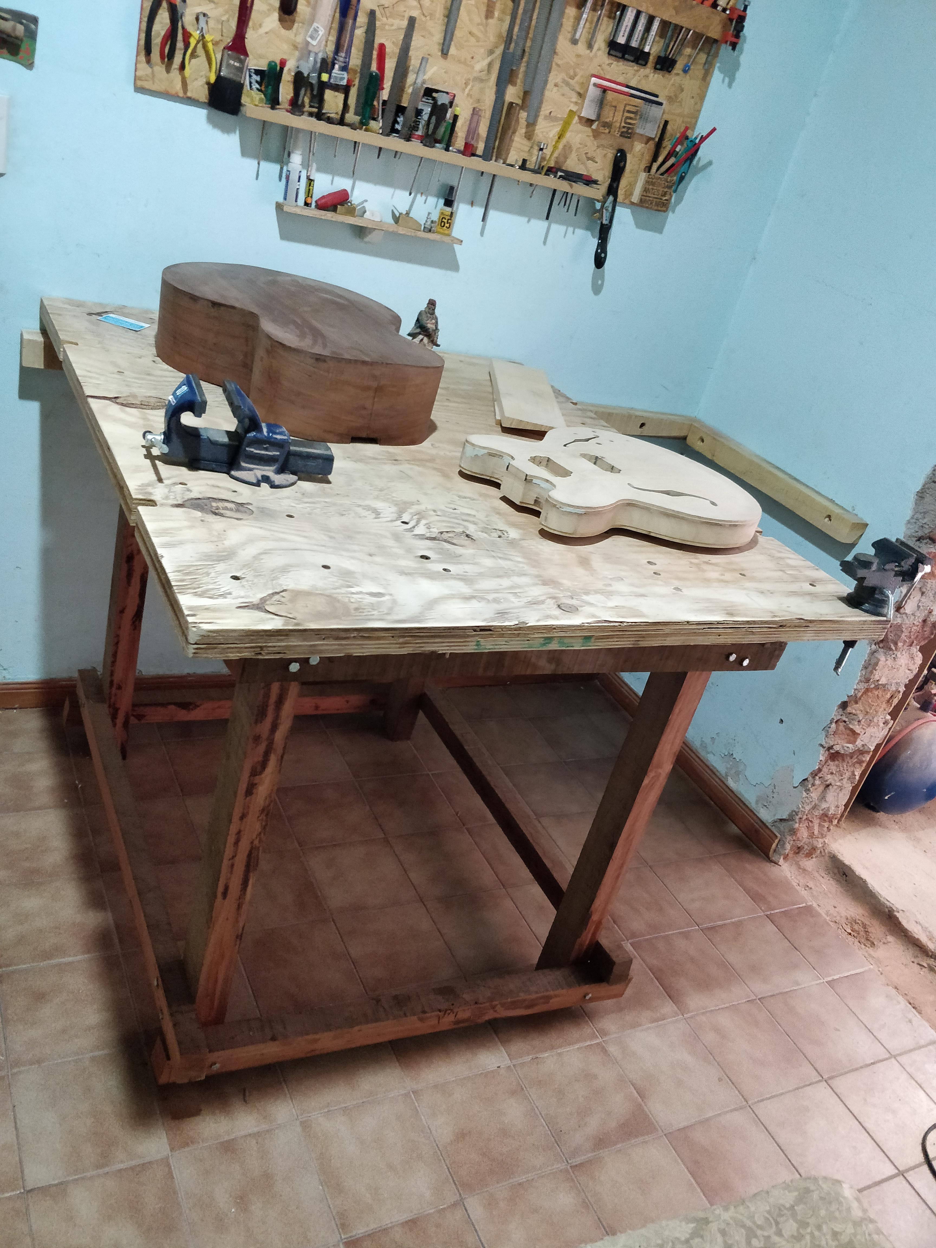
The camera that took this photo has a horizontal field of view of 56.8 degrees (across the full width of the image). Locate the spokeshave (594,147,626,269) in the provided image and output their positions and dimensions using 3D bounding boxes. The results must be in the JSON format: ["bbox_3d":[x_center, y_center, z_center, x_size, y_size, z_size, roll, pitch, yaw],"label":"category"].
[{"bbox_3d":[0.329,-0.957,2.003,0.055,0.252,0.045,-10,39,-24],"label":"spokeshave"}]

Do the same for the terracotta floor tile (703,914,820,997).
[{"bbox_3d":[0.713,0.806,2.107,0.203,0.010,0.193,-2,35,-29],"label":"terracotta floor tile"}]

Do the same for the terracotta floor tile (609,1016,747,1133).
[{"bbox_3d":[0.424,0.926,1.783,0.203,0.010,0.193,-2,35,-29],"label":"terracotta floor tile"}]

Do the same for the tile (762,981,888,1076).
[{"bbox_3d":[0.794,0.904,1.934,0.198,0.010,0.198,-3,36,-29],"label":"tile"}]

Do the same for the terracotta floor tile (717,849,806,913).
[{"bbox_3d":[0.714,0.627,2.110,0.150,0.010,0.194,-1,31,-30],"label":"terracotta floor tile"}]

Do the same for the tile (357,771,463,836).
[{"bbox_3d":[-0.150,0.461,2.199,0.198,0.010,0.198,-3,36,-29],"label":"tile"}]

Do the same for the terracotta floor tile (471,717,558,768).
[{"bbox_3d":[0.134,0.345,2.518,0.198,0.010,0.198,-3,36,-29],"label":"terracotta floor tile"}]

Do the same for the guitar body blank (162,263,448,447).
[{"bbox_3d":[-0.322,-0.513,1.589,0.440,0.126,0.585,-3,33,-32],"label":"guitar body blank"}]

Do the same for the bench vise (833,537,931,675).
[{"bbox_3d":[0.696,-0.031,1.499,0.155,0.230,0.080,-3,36,-29],"label":"bench vise"}]

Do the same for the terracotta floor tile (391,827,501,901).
[{"bbox_3d":[-0.056,0.574,2.063,0.198,0.010,0.198,-3,36,-29],"label":"terracotta floor tile"}]

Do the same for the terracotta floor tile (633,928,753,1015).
[{"bbox_3d":[0.511,0.794,1.977,0.198,0.010,0.198,-3,36,-29],"label":"terracotta floor tile"}]

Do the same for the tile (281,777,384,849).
[{"bbox_3d":[-0.339,0.463,2.107,0.198,0.010,0.198,-3,36,-29],"label":"tile"}]

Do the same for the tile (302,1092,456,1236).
[{"bbox_3d":[-0.152,0.915,1.474,0.198,0.010,0.198,-3,36,-29],"label":"tile"}]

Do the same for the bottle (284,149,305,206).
[{"bbox_3d":[-0.370,-0.941,1.832,0.030,0.103,0.030,-5,36,-32],"label":"bottle"}]

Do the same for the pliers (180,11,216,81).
[{"bbox_3d":[-0.469,-1.015,1.522,0.058,0.115,0.018,-1,31,-30],"label":"pliers"}]

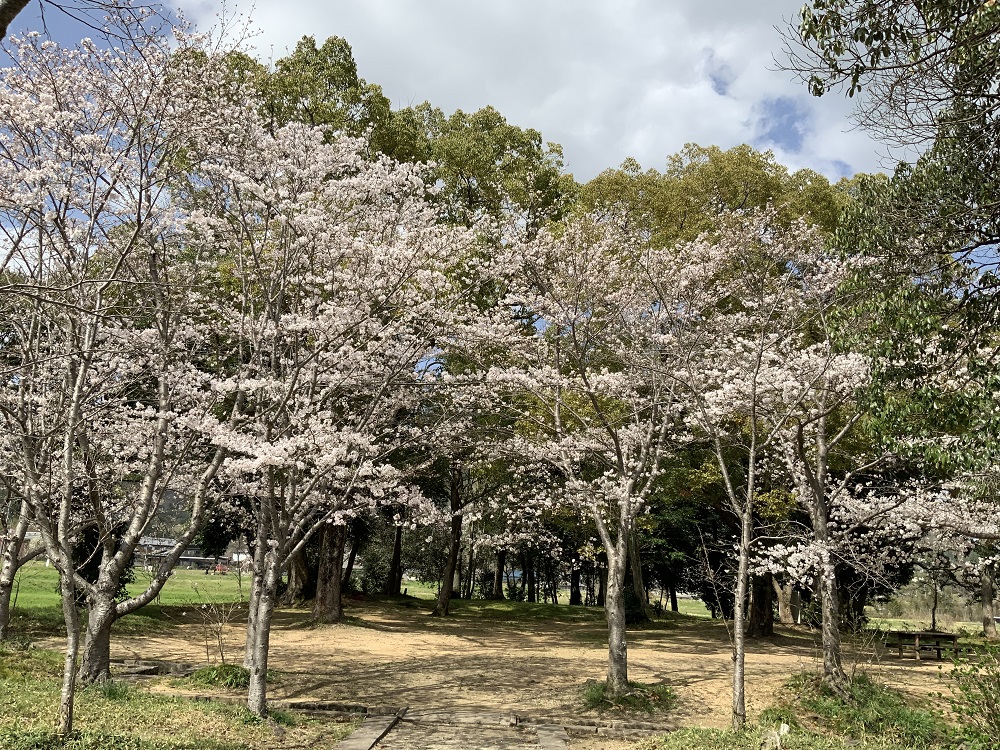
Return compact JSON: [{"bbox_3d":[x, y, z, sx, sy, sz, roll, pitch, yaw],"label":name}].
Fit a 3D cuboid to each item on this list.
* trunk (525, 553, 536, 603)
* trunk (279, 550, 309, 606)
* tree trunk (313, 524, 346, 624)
[{"bbox_3d":[1.452,9.629,39.871,0.571,2.312,0.514,3,-14,0],"label":"trunk"},{"bbox_3d":[-8.626,8.451,35.000,1.191,2.356,1.050,0,-13,0],"label":"trunk"},{"bbox_3d":[-4.840,5.646,23.790,0.962,2.754,0.866,3,-14,0],"label":"tree trunk"}]

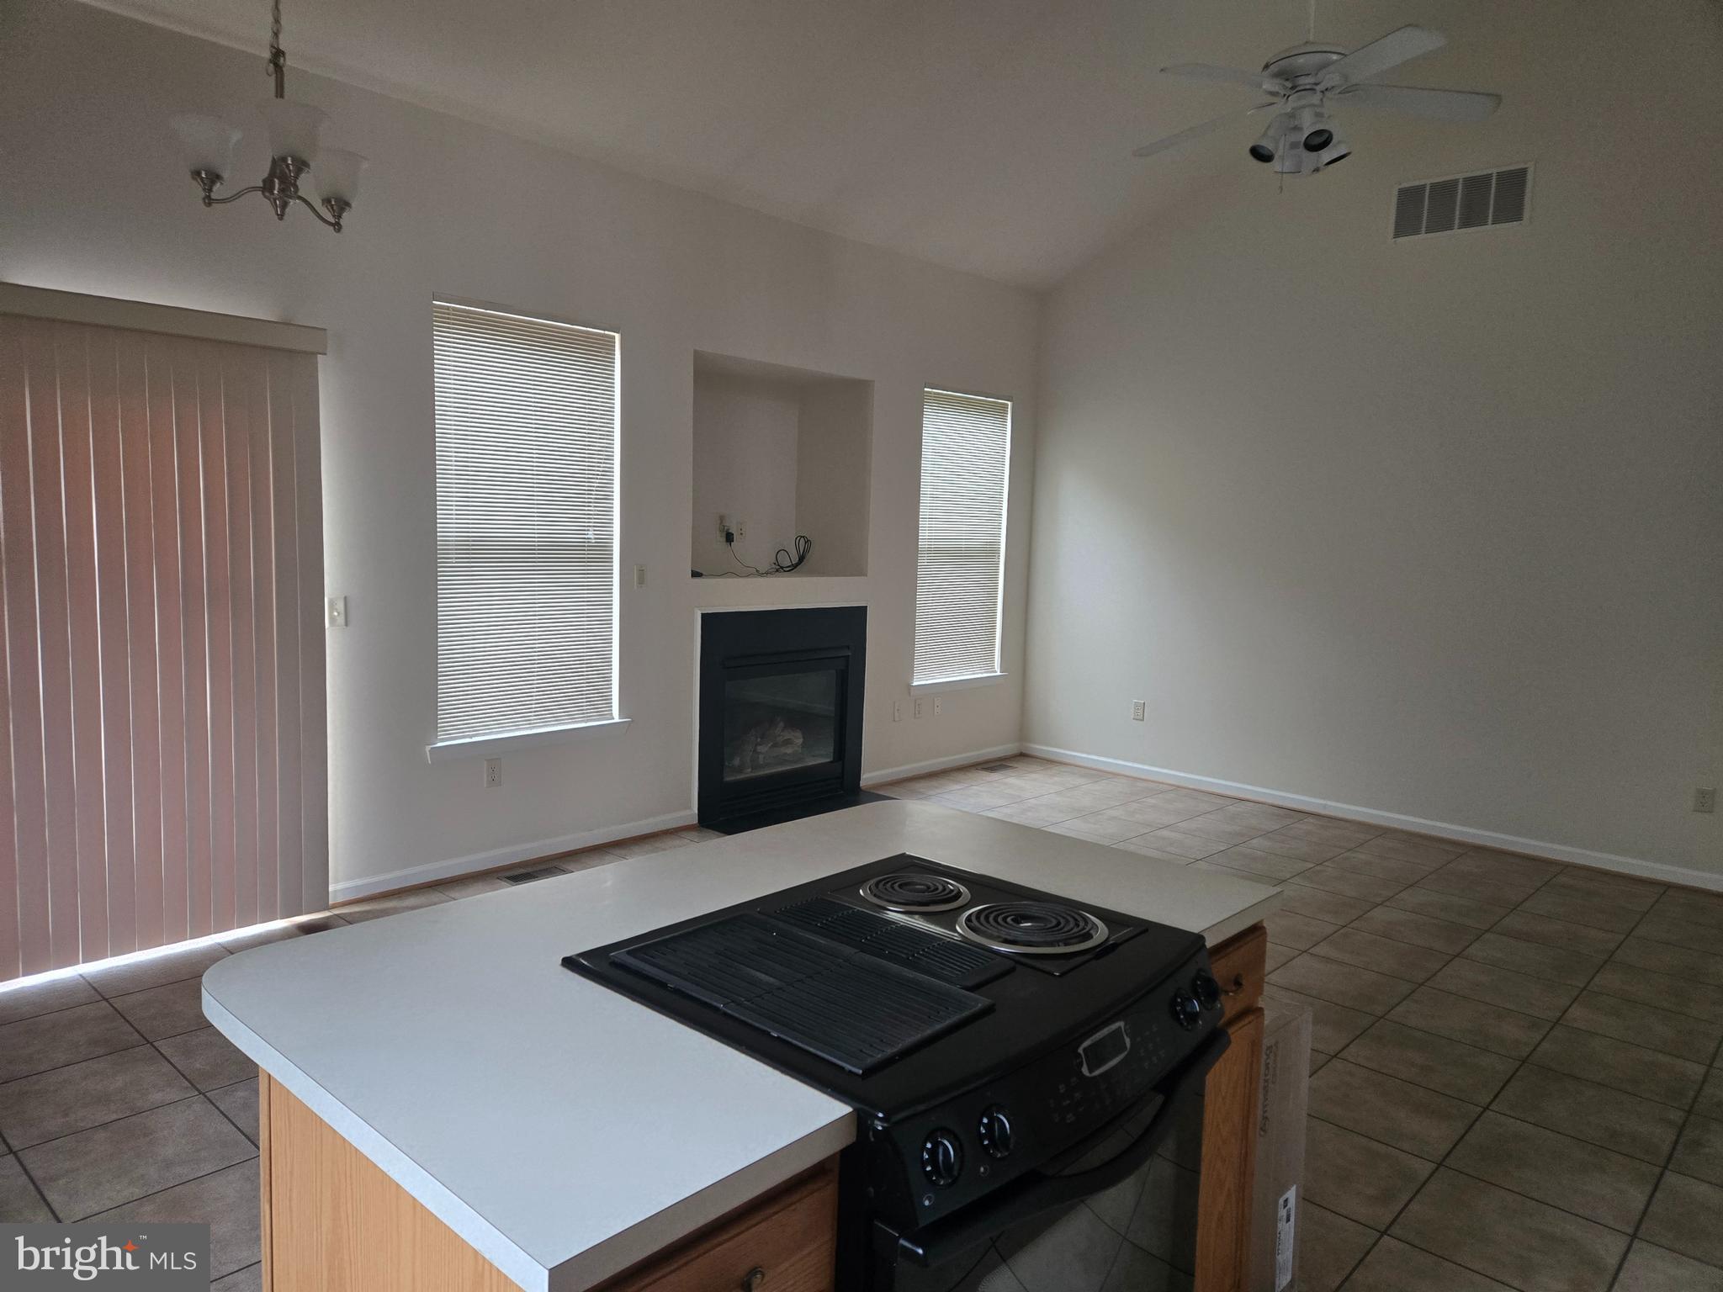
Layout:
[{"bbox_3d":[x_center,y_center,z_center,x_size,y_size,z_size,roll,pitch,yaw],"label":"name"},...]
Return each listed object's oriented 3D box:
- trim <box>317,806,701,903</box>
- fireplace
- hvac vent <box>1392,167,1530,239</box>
[{"bbox_3d":[-1.478,0.933,5.210,0.020,0.072,1.847,7,8,43],"label":"trim"},{"bbox_3d":[-0.359,0.350,6.240,0.380,1.089,1.234,7,8,43],"label":"fireplace"},{"bbox_3d":[3.091,-2.282,5.915,0.647,0.296,0.025,7,8,43],"label":"hvac vent"}]

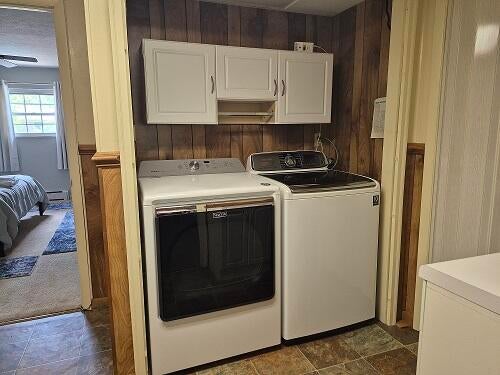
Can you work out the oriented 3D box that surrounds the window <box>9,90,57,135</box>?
[{"bbox_3d":[-3.913,-1.347,6.026,0.745,0.825,0.100,-4,10,-20],"label":"window"}]

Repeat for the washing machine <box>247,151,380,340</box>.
[{"bbox_3d":[0.403,0.333,2.399,0.690,1.132,0.720,-4,10,-20],"label":"washing machine"}]

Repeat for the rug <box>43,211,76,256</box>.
[{"bbox_3d":[-2.421,0.550,4.777,0.600,0.012,2.255,-4,10,-22],"label":"rug"}]

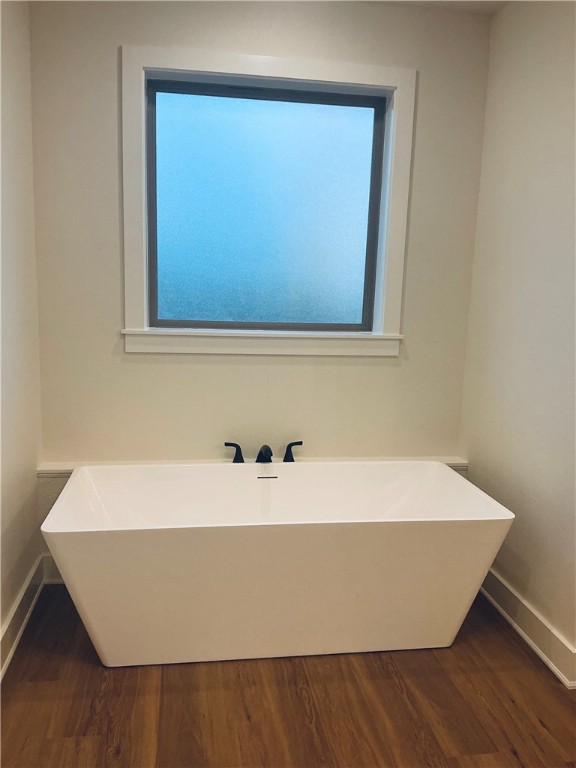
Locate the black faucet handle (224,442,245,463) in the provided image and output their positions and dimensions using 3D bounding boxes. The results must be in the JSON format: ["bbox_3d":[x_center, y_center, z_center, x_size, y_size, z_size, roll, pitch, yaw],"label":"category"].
[{"bbox_3d":[-0.252,0.326,2.955,0.094,0.094,0.052,0,9,-9],"label":"black faucet handle"}]

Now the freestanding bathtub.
[{"bbox_3d":[-0.043,0.709,2.572,1.700,0.570,0.765,0,9,-9],"label":"freestanding bathtub"}]

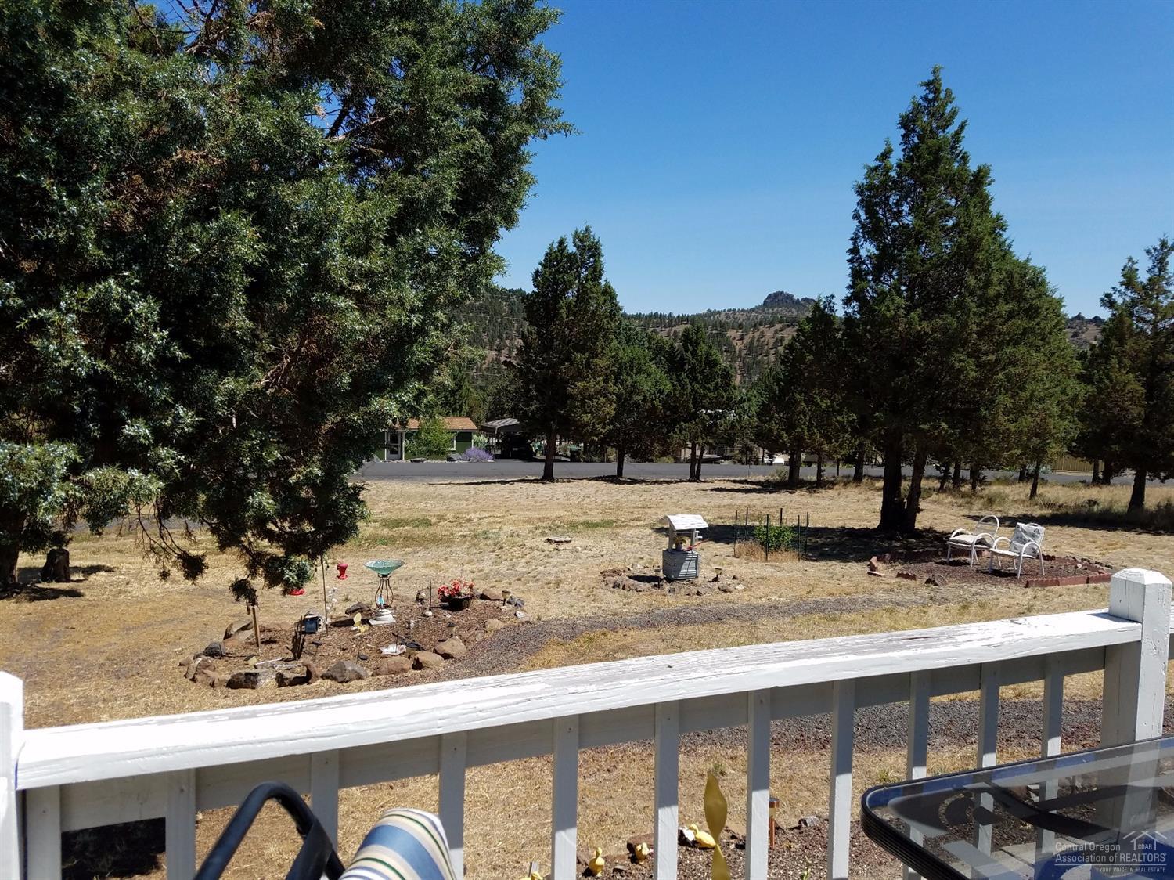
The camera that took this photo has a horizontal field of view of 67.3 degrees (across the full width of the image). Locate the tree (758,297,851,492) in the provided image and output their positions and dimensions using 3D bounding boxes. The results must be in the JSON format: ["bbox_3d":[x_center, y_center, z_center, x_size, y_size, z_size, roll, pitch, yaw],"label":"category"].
[{"bbox_3d":[9.934,-2.178,40.286,4.400,8.580,4.400,1,3,0],"label":"tree"}]

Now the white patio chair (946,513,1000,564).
[{"bbox_3d":[6.769,1.737,15.380,0.660,0.870,0.570,0,3,-22],"label":"white patio chair"}]

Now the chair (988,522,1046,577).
[{"bbox_3d":[7.083,1.777,14.480,0.660,0.870,0.570,-1,3,-28],"label":"chair"}]

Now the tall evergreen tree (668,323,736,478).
[{"bbox_3d":[4.817,-1.573,36.350,2.890,6.420,2.890,1,3,0],"label":"tall evergreen tree"}]

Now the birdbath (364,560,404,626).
[{"bbox_3d":[-2.392,1.799,10.384,0.470,0.700,0.470,1,3,0],"label":"birdbath"}]

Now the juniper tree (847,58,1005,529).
[{"bbox_3d":[7.591,-3.186,19.558,3.670,10.340,3.670,1,3,0],"label":"juniper tree"}]

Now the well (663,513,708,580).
[{"bbox_3d":[1.505,1.598,13.676,0.570,1.010,0.480,0,3,-21],"label":"well"}]

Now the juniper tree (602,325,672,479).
[{"bbox_3d":[2.060,-1.636,37.348,3.360,6.480,3.360,1,3,0],"label":"juniper tree"}]

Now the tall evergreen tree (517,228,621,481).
[{"bbox_3d":[-0.613,-3.513,35.760,4.200,10.260,4.200,1,3,0],"label":"tall evergreen tree"}]

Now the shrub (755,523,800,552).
[{"bbox_3d":[3.459,1.777,15.987,0.800,0.560,0.800,1,3,0],"label":"shrub"}]

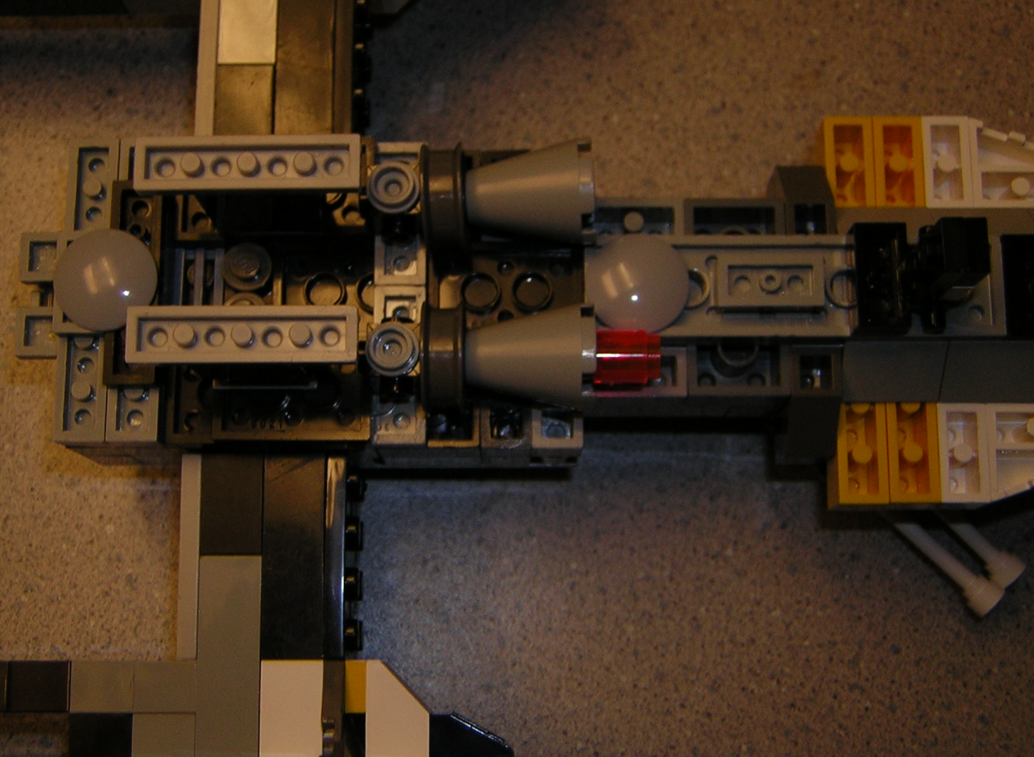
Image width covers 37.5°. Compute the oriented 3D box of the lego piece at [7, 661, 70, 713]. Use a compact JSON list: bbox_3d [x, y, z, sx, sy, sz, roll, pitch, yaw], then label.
[{"bbox_3d":[-0.073,0.048,0.236,0.010,0.009,0.008,0,79,1],"label":"lego piece"}]

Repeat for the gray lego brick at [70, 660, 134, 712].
[{"bbox_3d":[-0.063,0.048,0.236,0.010,0.009,0.008,0,79,1],"label":"gray lego brick"}]

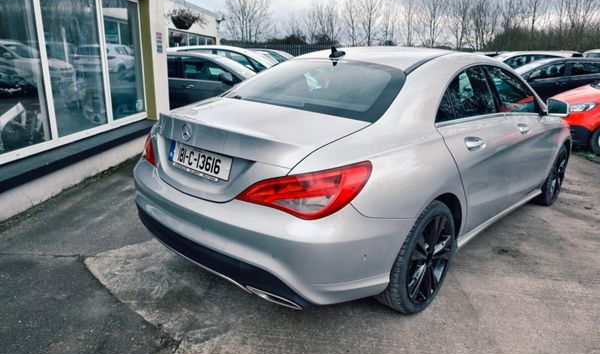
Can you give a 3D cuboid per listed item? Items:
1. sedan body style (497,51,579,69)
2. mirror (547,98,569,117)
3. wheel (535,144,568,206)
[{"bbox_3d":[7.027,-3.146,12.647,4.300,1.520,1.800,5,16,9],"label":"sedan body style"},{"bbox_3d":[2.025,-0.543,3.153,0.185,0.135,0.115,17,21,42],"label":"mirror"},{"bbox_3d":[2.539,-0.027,4.109,0.225,0.634,0.634,17,21,42],"label":"wheel"}]

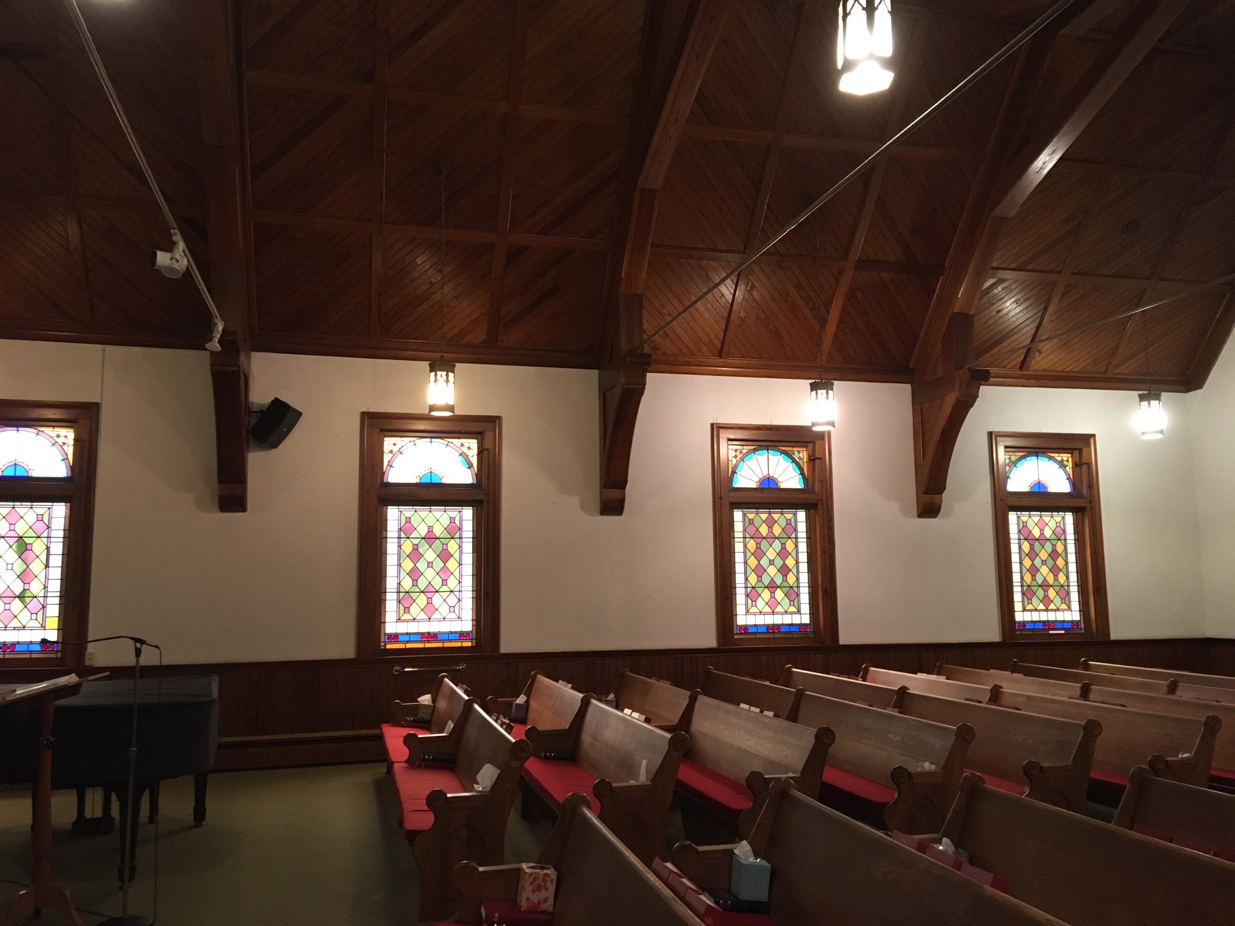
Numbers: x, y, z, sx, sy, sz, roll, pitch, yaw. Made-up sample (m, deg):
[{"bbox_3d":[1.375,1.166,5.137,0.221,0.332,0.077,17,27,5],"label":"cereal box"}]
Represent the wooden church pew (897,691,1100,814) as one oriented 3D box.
[{"bbox_3d":[2.247,2.029,6.955,0.612,0.842,2.193,1,-7,-13],"label":"wooden church pew"}]

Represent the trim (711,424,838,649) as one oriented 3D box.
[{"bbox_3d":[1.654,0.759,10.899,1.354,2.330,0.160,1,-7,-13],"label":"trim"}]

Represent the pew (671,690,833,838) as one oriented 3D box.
[{"bbox_3d":[0.659,2.085,6.870,0.634,0.893,2.295,1,-7,-15],"label":"pew"}]

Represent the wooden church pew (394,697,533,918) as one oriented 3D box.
[{"bbox_3d":[-0.999,1.958,6.200,0.612,0.842,2.193,1,-7,-13],"label":"wooden church pew"}]

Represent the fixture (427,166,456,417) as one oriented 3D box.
[{"bbox_3d":[-1.539,-1.531,9.099,0.223,2.292,0.223,1,-7,-13],"label":"fixture"}]

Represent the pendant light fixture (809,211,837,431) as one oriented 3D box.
[{"bbox_3d":[1.931,-1.455,9.908,0.223,2.292,0.223,1,-7,-13],"label":"pendant light fixture"}]

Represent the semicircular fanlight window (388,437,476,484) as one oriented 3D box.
[{"bbox_3d":[-1.843,-0.026,10.218,0.891,0.460,0.059,1,-7,-13],"label":"semicircular fanlight window"}]

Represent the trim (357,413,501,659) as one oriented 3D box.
[{"bbox_3d":[-1.814,0.683,10.087,1.349,2.333,0.158,1,-7,-13],"label":"trim"}]

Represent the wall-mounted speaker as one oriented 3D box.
[{"bbox_3d":[-3.166,-0.362,9.590,0.190,0.400,0.290,34,-5,5],"label":"wall-mounted speaker"}]

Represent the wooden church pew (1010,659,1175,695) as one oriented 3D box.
[{"bbox_3d":[4.333,2.441,10.017,0.634,0.893,2.296,1,-7,-15],"label":"wooden church pew"}]

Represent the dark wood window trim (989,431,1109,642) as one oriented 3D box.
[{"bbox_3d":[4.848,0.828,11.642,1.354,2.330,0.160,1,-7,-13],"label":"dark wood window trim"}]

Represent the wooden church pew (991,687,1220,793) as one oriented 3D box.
[{"bbox_3d":[3.058,2.046,7.144,0.612,0.842,2.193,1,-7,-13],"label":"wooden church pew"}]

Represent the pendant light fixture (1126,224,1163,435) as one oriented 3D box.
[{"bbox_3d":[5.449,-1.378,10.729,0.223,2.292,0.223,1,-7,-13],"label":"pendant light fixture"}]

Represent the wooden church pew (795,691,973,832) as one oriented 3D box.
[{"bbox_3d":[1.435,2.011,6.766,0.612,0.842,2.193,1,-7,-13],"label":"wooden church pew"}]

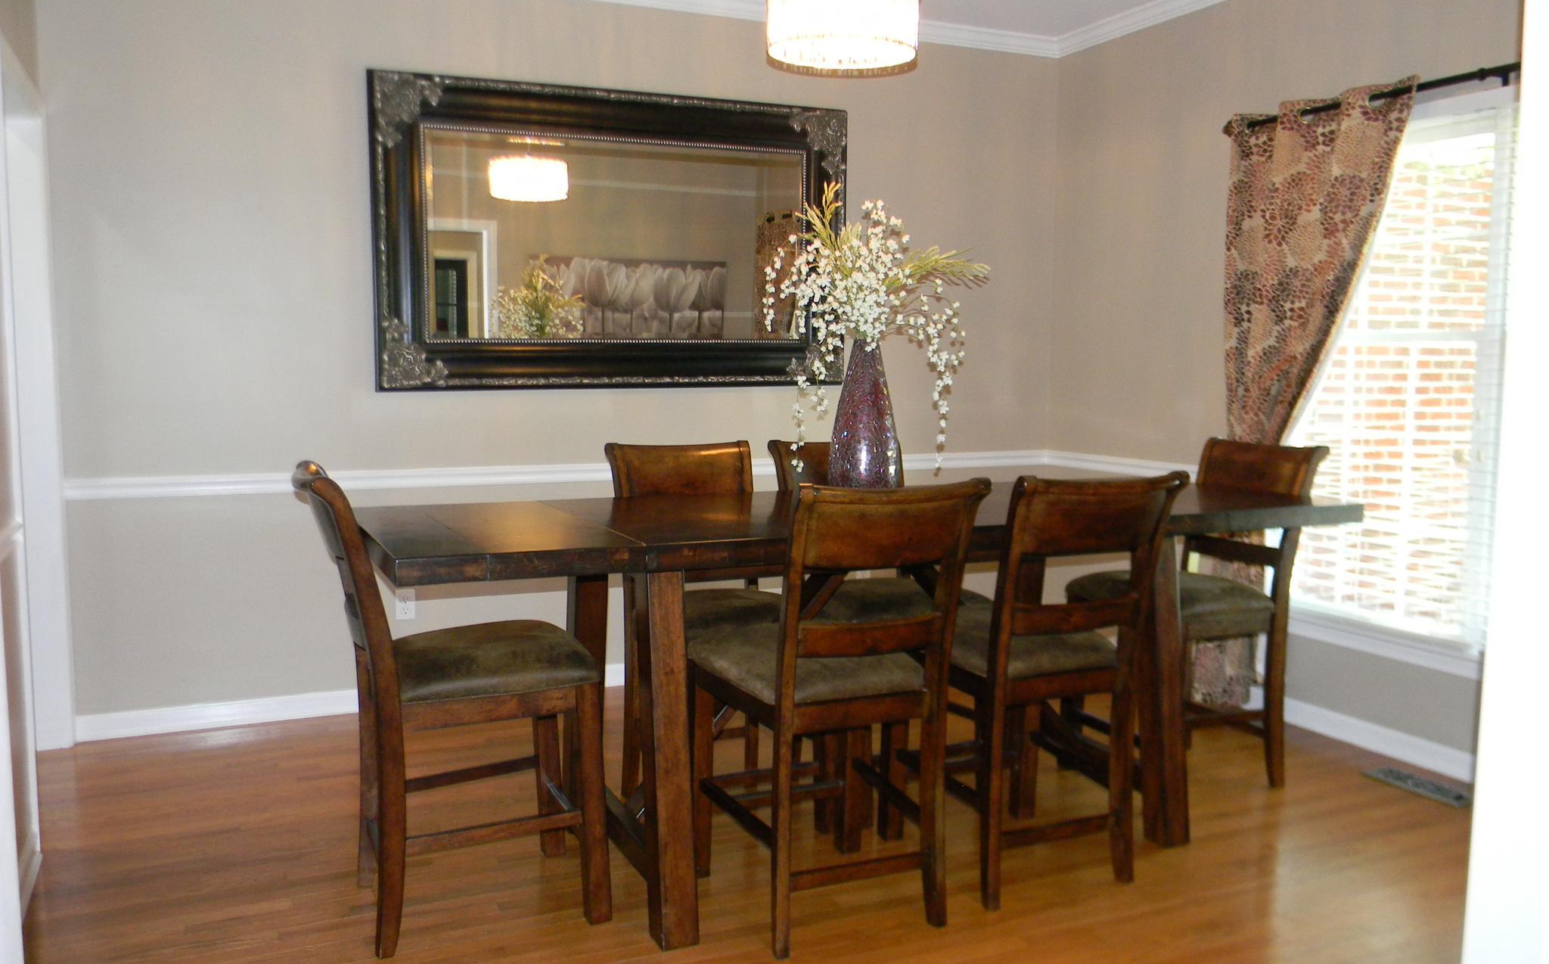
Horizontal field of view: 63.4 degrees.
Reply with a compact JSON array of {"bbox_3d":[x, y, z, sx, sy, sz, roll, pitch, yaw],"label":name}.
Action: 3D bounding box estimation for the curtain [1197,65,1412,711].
[{"bbox_3d":[1.837,-0.228,4.387,0.140,2.180,0.820,-2,6,-24],"label":"curtain"}]

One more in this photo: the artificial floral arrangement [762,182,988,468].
[{"bbox_3d":[0.238,-0.397,3.340,0.540,0.790,0.460,-2,6,-24],"label":"artificial floral arrangement"}]

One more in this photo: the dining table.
[{"bbox_3d":[0.278,0.521,3.425,2.640,0.917,0.880,-2,6,-25],"label":"dining table"}]

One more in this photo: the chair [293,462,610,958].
[{"bbox_3d":[-0.769,0.489,2.946,0.660,1.060,0.480,-2,6,-24],"label":"chair"}]

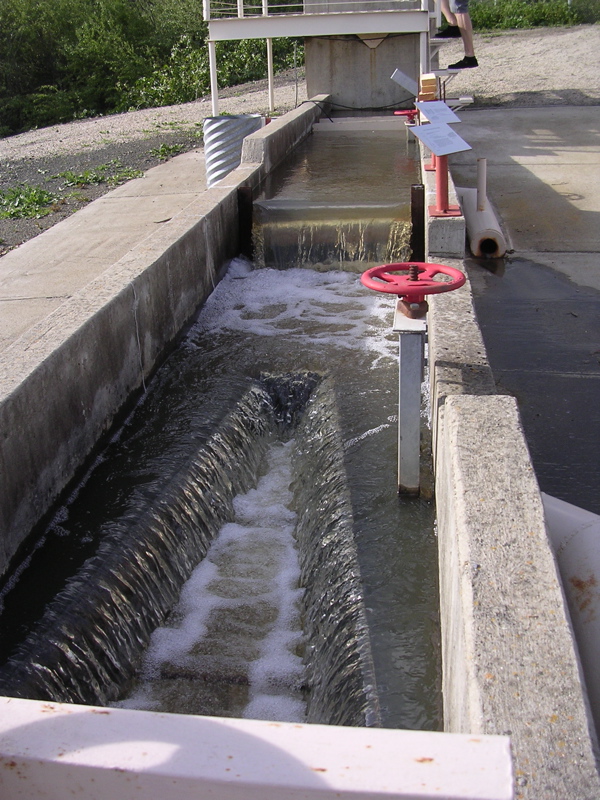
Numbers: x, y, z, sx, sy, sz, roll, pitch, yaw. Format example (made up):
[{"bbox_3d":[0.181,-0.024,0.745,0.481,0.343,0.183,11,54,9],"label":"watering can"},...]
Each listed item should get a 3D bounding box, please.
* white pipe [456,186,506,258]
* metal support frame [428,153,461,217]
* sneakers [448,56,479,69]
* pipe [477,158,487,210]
[{"bbox_3d":[0.894,-0.873,4.341,0.155,0.155,0.968,0,23,7],"label":"white pipe"},{"bbox_3d":[0.597,-0.905,3.598,0.126,0.259,0.190,0,23,7],"label":"metal support frame"},{"bbox_3d":[1.566,-3.229,8.400,0.290,0.115,0.105,0,23,7],"label":"sneakers"},{"bbox_3d":[0.875,-1.029,4.202,0.044,0.242,0.044,0,23,7],"label":"pipe"}]

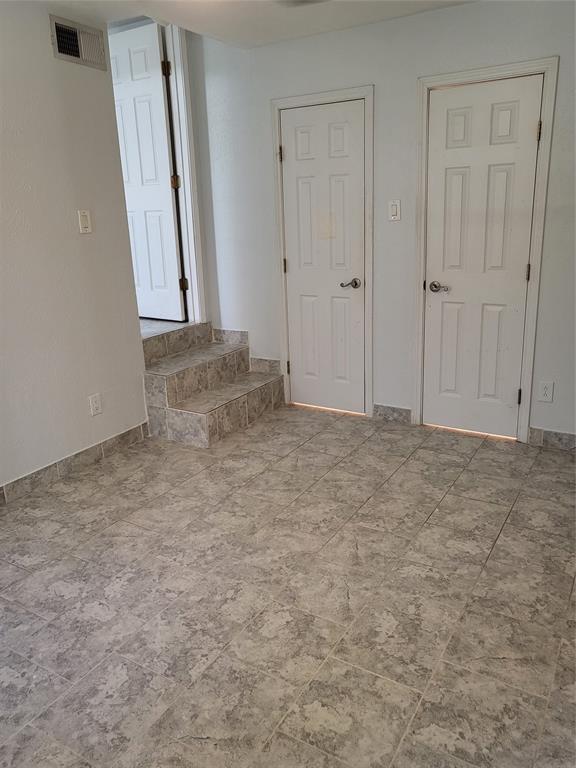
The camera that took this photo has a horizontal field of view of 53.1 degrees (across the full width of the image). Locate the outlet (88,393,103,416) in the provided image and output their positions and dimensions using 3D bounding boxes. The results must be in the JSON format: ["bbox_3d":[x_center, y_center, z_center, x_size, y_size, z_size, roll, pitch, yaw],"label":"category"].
[{"bbox_3d":[-1.145,0.127,3.458,0.012,0.118,0.074,7,19,30],"label":"outlet"}]

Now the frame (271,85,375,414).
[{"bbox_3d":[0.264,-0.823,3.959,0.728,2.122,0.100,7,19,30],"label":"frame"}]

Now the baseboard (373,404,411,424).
[{"bbox_3d":[0.713,0.211,3.960,0.274,0.102,0.012,7,19,30],"label":"baseboard"}]

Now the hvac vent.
[{"bbox_3d":[-1.105,-1.821,3.088,0.016,0.198,0.351,7,19,30],"label":"hvac vent"}]

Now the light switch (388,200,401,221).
[{"bbox_3d":[0.661,-1.076,3.584,0.074,0.118,0.012,7,19,30],"label":"light switch"}]

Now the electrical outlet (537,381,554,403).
[{"bbox_3d":[1.521,0.047,3.398,0.076,0.116,0.012,7,19,30],"label":"electrical outlet"}]

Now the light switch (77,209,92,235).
[{"bbox_3d":[-1.136,-0.911,3.242,0.012,0.117,0.073,7,19,30],"label":"light switch"}]

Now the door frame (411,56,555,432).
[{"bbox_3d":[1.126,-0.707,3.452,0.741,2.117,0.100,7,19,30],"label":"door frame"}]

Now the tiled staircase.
[{"bbox_3d":[-0.554,-0.048,4.109,0.660,0.616,0.940,7,19,30],"label":"tiled staircase"}]

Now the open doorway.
[{"bbox_3d":[-0.940,-1.410,3.914,0.130,2.115,0.837,7,19,30],"label":"open doorway"}]

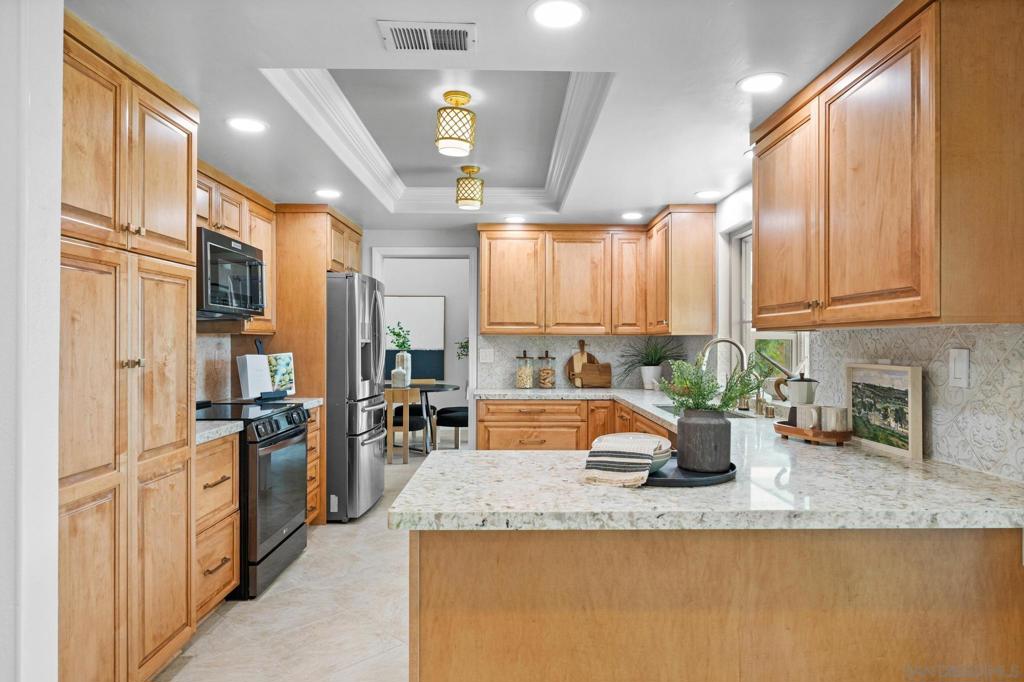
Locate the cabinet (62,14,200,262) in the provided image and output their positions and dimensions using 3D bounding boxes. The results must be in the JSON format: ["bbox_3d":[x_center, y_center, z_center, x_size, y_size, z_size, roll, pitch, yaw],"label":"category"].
[{"bbox_3d":[-1.646,-0.650,2.091,0.630,0.670,0.890,0,0,0],"label":"cabinet"}]

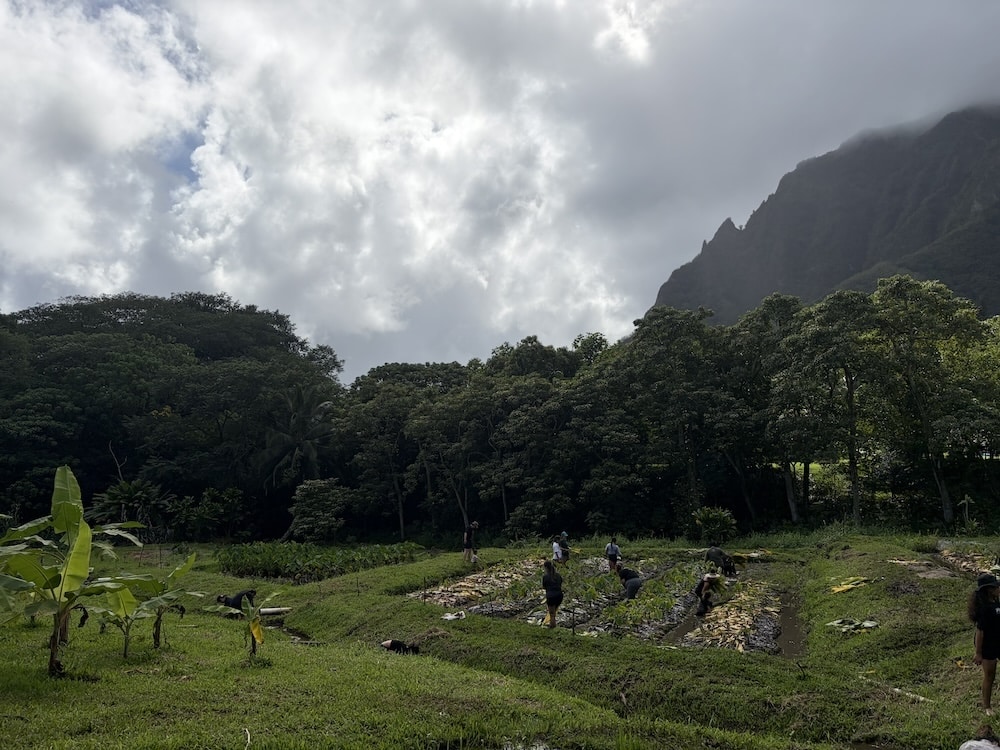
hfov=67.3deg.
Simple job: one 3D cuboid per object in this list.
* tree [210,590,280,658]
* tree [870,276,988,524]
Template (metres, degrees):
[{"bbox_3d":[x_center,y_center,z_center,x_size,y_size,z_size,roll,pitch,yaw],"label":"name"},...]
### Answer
[{"bbox_3d":[-4.626,4.500,13.600,1.250,1.150,1.100,1,-9,-8],"label":"tree"},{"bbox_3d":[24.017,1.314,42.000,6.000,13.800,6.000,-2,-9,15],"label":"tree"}]

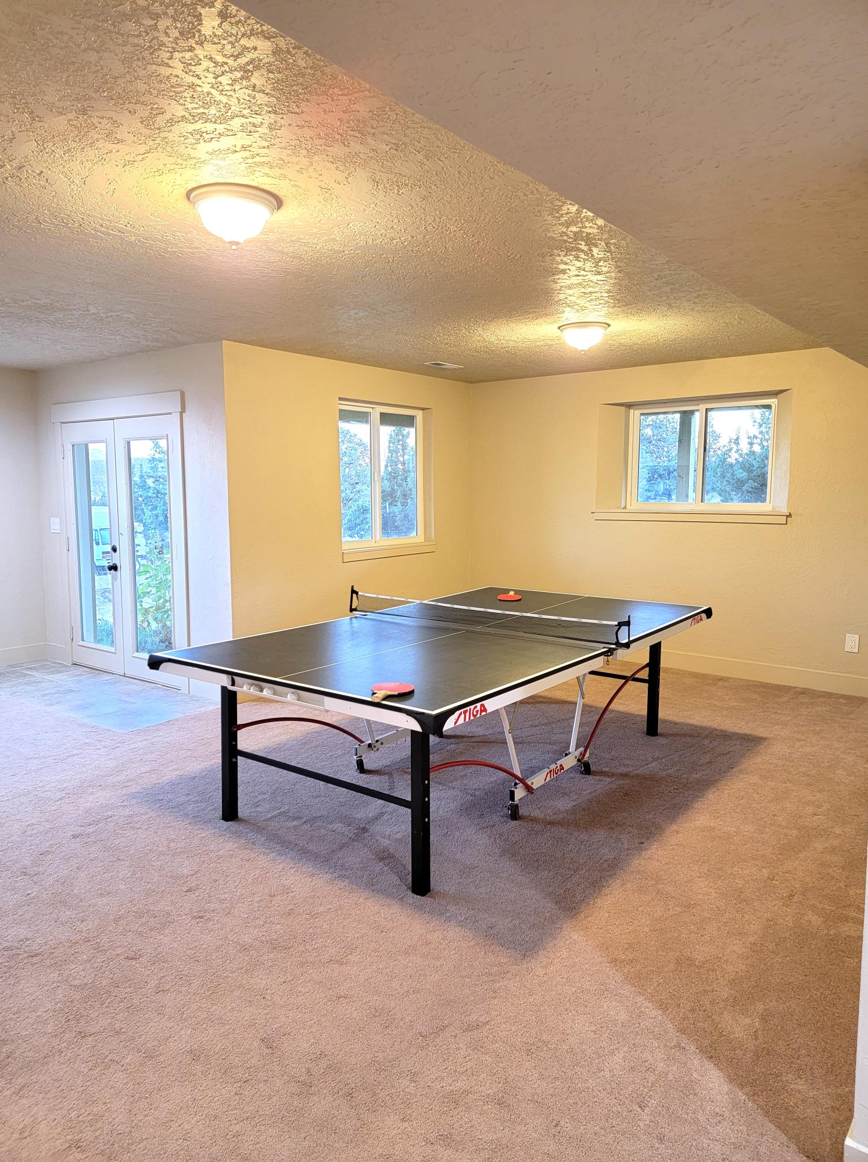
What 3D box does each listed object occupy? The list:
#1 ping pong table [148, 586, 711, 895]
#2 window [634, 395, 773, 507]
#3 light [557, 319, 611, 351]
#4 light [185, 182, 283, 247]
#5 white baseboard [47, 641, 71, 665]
[{"bbox_3d":[0.204,0.564,4.247,1.690,0.916,2.803,5,9,36],"label":"ping pong table"},{"bbox_3d":[2.179,-1.024,6.612,1.194,0.891,0.101,5,9,36],"label":"window"},{"bbox_3d":[0.883,-1.416,4.739,0.309,0.155,0.309,5,9,36],"label":"light"},{"bbox_3d":[-0.638,-1.148,2.599,0.304,0.157,0.304,0,7,0],"label":"light"},{"bbox_3d":[-3.143,0.622,6.747,0.360,0.145,0.018,5,9,35],"label":"white baseboard"}]

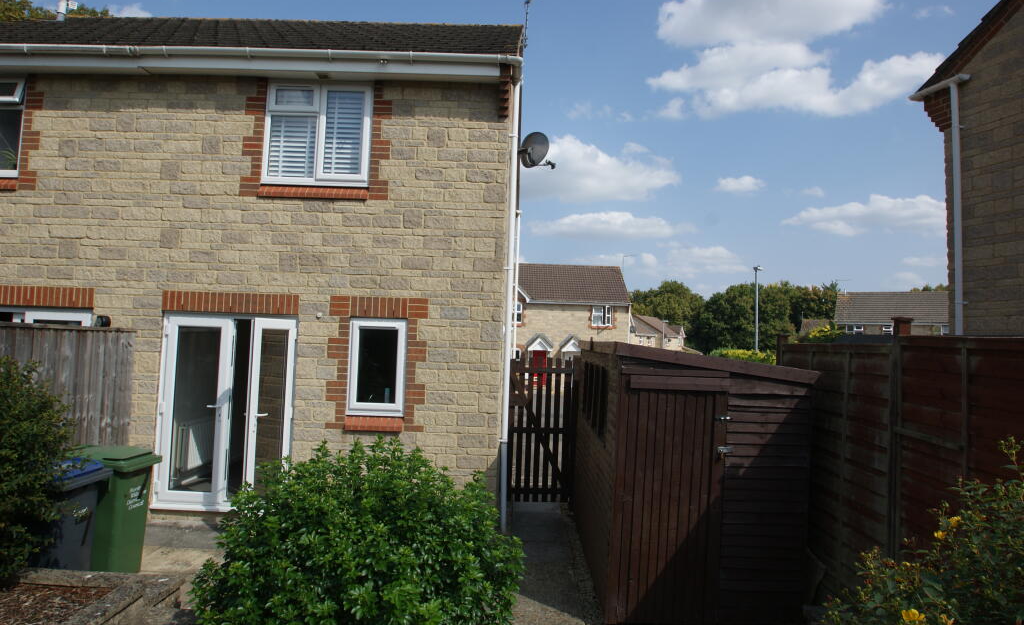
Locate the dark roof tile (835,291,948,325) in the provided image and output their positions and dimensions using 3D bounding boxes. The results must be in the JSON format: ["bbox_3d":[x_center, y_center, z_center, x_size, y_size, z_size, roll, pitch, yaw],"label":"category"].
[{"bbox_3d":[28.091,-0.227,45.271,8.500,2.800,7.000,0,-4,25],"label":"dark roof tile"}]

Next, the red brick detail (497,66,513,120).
[{"bbox_3d":[-0.089,-2.371,6.754,0.155,0.570,0.270,2,-4,1],"label":"red brick detail"}]

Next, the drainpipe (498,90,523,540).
[{"bbox_3d":[-0.014,-0.125,6.659,0.080,4.822,0.090,2,-4,1],"label":"drainpipe"}]

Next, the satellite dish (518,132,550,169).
[{"bbox_3d":[0.299,-1.901,7.350,0.360,0.440,0.470,5,-5,-37],"label":"satellite dish"}]

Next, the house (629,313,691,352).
[{"bbox_3d":[18.698,4.359,80.500,7.800,7.600,7.500,5,-5,-38],"label":"house"}]

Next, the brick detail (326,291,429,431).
[{"bbox_3d":[-1.441,0.551,6.700,1.070,1.420,0.140,2,-4,1],"label":"brick detail"}]

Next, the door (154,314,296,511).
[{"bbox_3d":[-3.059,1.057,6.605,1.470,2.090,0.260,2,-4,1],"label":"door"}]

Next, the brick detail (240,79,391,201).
[{"bbox_3d":[-2.142,-1.909,6.900,1.630,1.340,0.140,2,-4,1],"label":"brick detail"}]

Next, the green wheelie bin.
[{"bbox_3d":[-3.470,1.725,5.250,0.720,1.070,0.570,2,-4,0],"label":"green wheelie bin"}]

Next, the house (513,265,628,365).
[{"bbox_3d":[2.980,0.765,40.220,7.900,7.750,8.000,2,-4,1],"label":"house"}]

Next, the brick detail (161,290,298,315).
[{"bbox_3d":[-3.037,-0.098,6.794,1.490,0.218,0.120,2,-4,1],"label":"brick detail"}]

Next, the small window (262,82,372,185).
[{"bbox_3d":[-2.134,-1.982,6.925,1.180,1.190,0.110,2,-4,1],"label":"small window"}]

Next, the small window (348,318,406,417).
[{"bbox_3d":[-1.446,0.590,6.720,0.610,1.060,0.080,2,-4,1],"label":"small window"}]

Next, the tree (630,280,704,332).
[{"bbox_3d":[23.735,2.342,95.000,11.500,14.000,11.500,1,-4,13],"label":"tree"}]

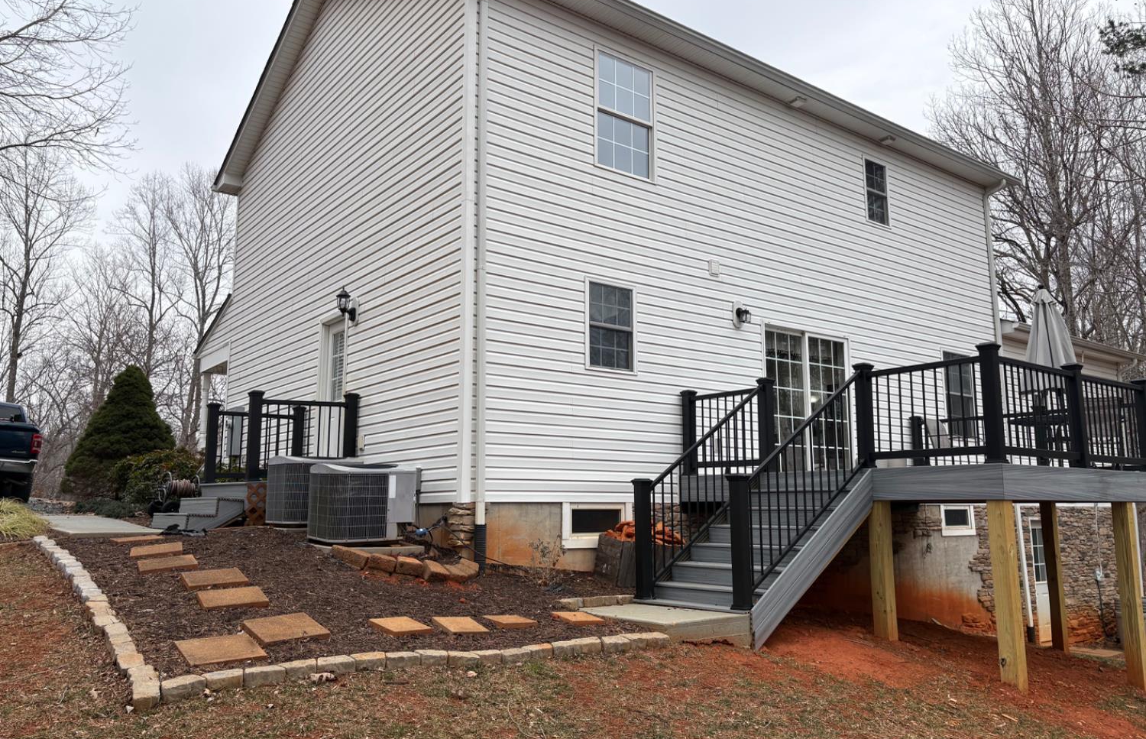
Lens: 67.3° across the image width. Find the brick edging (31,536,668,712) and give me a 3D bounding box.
[{"bbox_3d":[-1.967,1.695,6.766,3.580,0.730,4.650,7,-11,-37],"label":"brick edging"}]

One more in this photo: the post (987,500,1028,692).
[{"bbox_3d":[3.502,1.794,6.939,0.140,1.475,0.140,7,-11,-37],"label":"post"}]

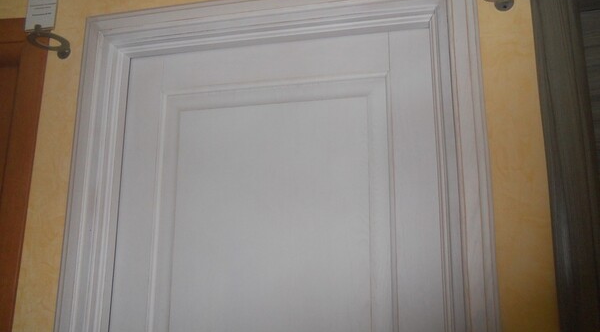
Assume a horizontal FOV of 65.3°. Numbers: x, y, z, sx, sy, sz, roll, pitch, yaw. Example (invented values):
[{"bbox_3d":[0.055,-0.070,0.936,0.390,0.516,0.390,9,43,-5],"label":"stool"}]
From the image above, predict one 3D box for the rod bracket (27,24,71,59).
[{"bbox_3d":[-0.639,-0.319,1.198,0.101,0.046,0.115,-2,-11,13],"label":"rod bracket"}]

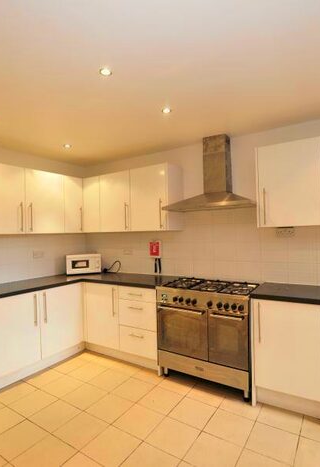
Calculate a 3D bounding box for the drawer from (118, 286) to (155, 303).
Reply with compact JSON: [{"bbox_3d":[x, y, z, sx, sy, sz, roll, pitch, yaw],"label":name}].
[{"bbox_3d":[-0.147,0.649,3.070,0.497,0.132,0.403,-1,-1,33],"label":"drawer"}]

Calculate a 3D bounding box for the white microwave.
[{"bbox_3d":[-0.992,0.410,3.671,0.450,0.265,0.340,-1,0,-10],"label":"white microwave"}]

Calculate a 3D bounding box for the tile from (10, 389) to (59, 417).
[{"bbox_3d":[-1.069,1.448,2.317,0.298,0.010,0.298,-1,-1,33],"label":"tile"}]

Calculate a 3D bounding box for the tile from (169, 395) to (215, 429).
[{"bbox_3d":[0.262,1.423,2.162,0.298,0.010,0.298,-1,-1,33],"label":"tile"}]

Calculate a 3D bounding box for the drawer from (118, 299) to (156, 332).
[{"bbox_3d":[-0.116,0.850,3.075,0.497,0.288,0.520,-1,0,33],"label":"drawer"}]

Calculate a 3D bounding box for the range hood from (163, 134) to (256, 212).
[{"bbox_3d":[0.535,-0.639,2.773,0.900,0.768,0.500,-1,0,33],"label":"range hood"}]

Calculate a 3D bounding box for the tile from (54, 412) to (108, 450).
[{"bbox_3d":[-0.577,1.449,2.009,0.300,0.015,0.300,-1,-1,33],"label":"tile"}]

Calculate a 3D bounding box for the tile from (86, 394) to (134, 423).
[{"bbox_3d":[-0.405,1.438,2.249,0.300,0.010,0.301,-1,0,33],"label":"tile"}]

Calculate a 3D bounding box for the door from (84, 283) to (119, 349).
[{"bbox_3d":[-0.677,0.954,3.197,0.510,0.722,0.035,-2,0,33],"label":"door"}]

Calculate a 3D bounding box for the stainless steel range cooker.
[{"bbox_3d":[0.513,0.958,2.714,0.900,0.921,0.610,-1,0,33],"label":"stainless steel range cooker"}]

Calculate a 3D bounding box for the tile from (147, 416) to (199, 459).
[{"bbox_3d":[0.100,1.427,1.924,0.300,0.010,0.301,-1,0,33],"label":"tile"}]

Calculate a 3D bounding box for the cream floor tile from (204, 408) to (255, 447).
[{"bbox_3d":[0.520,1.433,2.016,0.300,0.015,0.300,-1,-1,33],"label":"cream floor tile"}]

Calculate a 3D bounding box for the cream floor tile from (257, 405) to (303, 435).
[{"bbox_3d":[0.927,1.412,2.101,0.300,0.010,0.290,-1,0,33],"label":"cream floor tile"}]

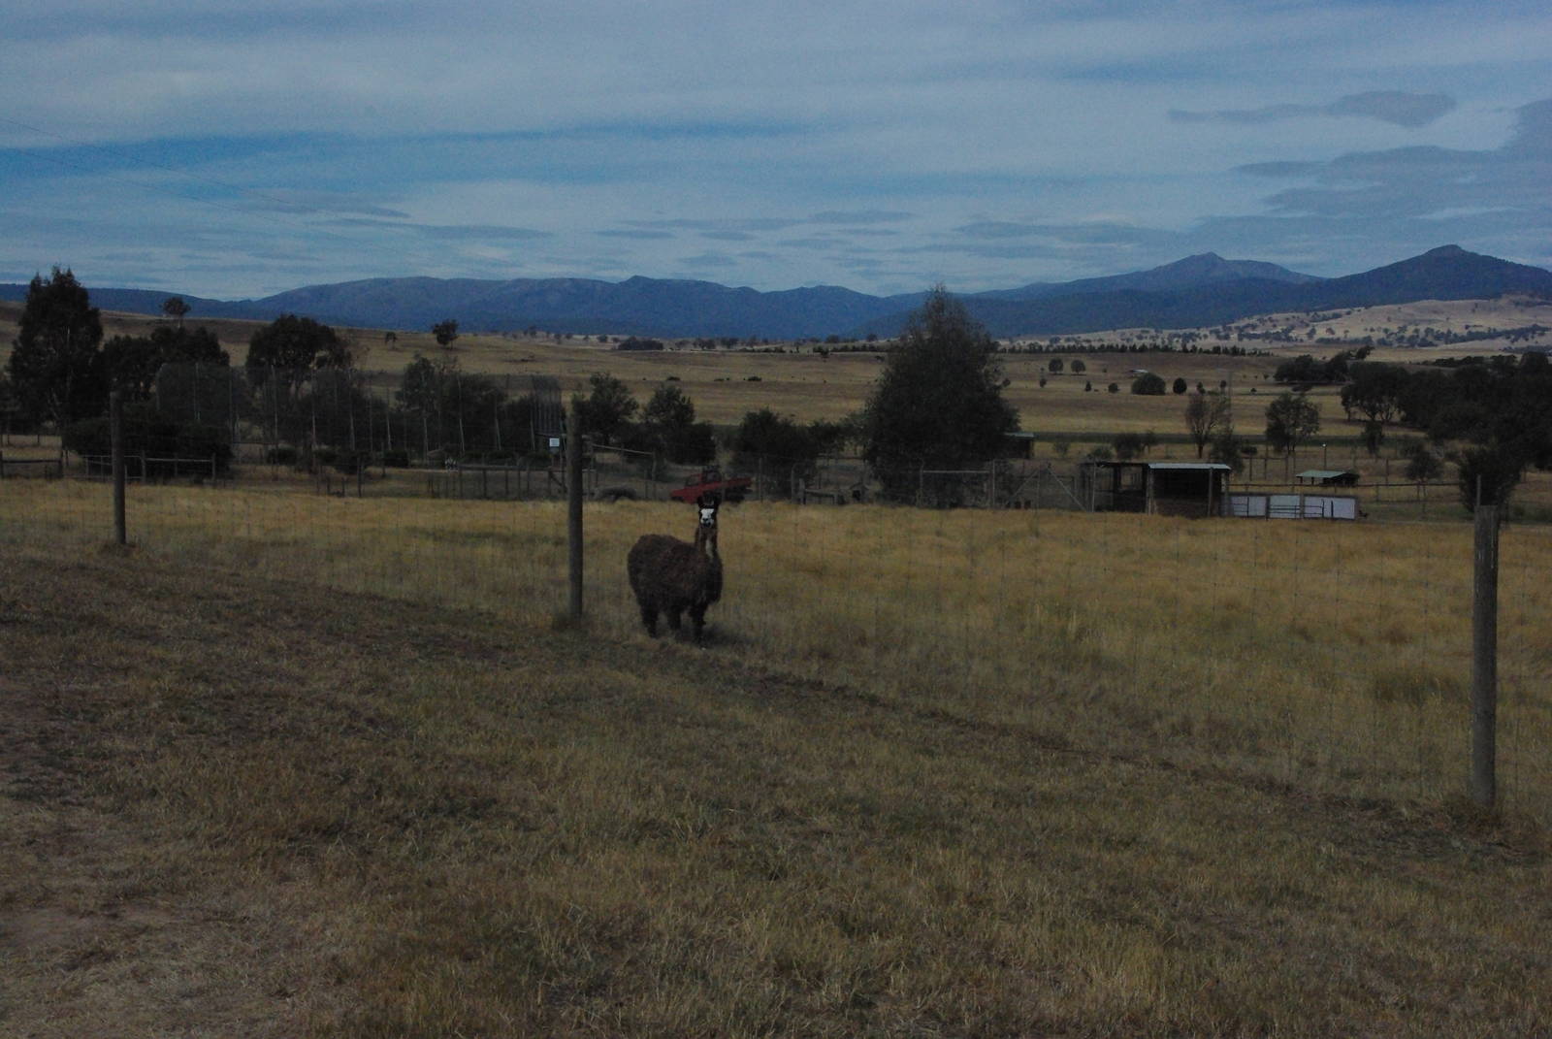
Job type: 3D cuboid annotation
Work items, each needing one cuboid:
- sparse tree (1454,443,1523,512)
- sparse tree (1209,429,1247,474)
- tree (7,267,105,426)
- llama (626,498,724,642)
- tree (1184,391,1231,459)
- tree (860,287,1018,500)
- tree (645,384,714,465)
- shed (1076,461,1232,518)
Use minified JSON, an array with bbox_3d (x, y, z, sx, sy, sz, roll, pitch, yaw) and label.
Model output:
[{"bbox_3d":[38.544,-2.261,105.000,3.662,3.735,3.662,2,6,20],"label":"sparse tree"},{"bbox_3d":[35.348,-5.359,152.000,2.976,3.699,2.976,1,6,13],"label":"sparse tree"},{"bbox_3d":[-53.029,-12.717,143.000,7.087,11.691,7.087,-2,6,-20],"label":"tree"},{"bbox_3d":[-0.907,0.442,17.500,0.550,1.310,1.100,-5,8,-42],"label":"llama"},{"bbox_3d":[40.061,-8.706,180.000,4.405,6.178,4.405,1,6,12],"label":"tree"},{"bbox_3d":[7.725,-5.971,92.000,7.317,10.105,7.317,0,6,5],"label":"tree"},{"bbox_3d":[-6.303,-6.301,127.000,4.507,5.310,4.507,0,6,-3],"label":"tree"},{"bbox_3d":[16.751,-1.315,86.000,6.500,2.500,3.300,1,6,14],"label":"shed"}]

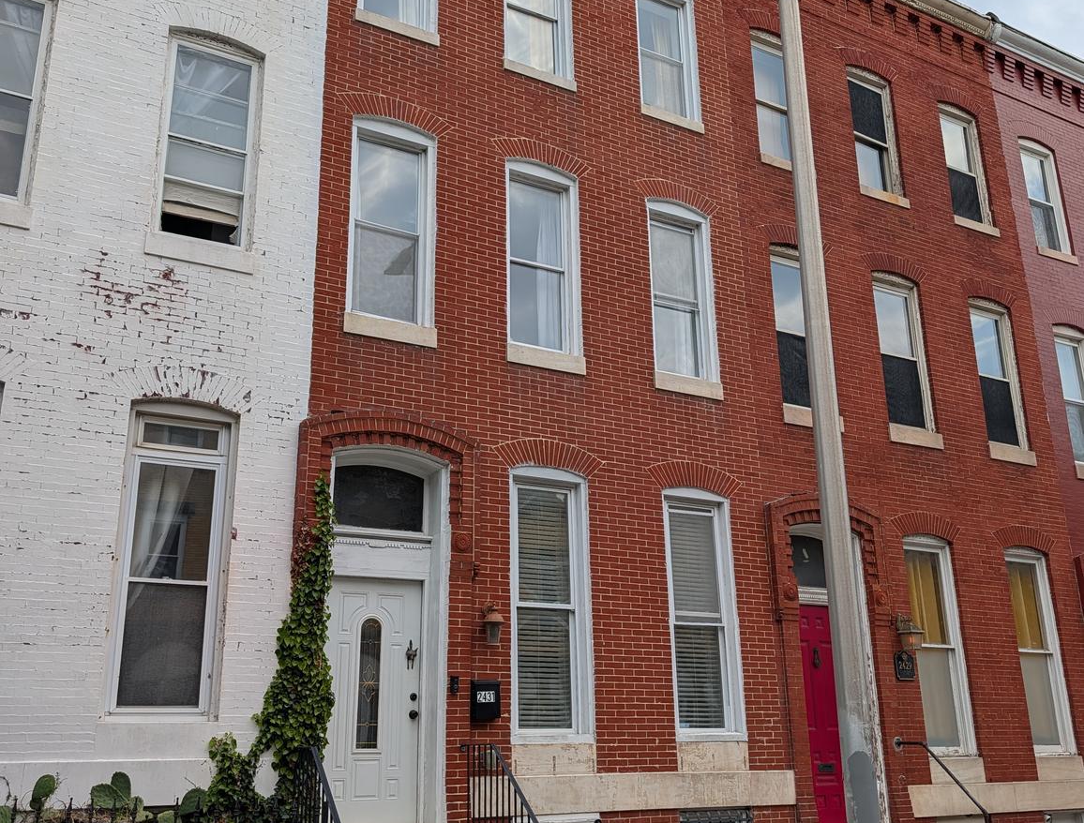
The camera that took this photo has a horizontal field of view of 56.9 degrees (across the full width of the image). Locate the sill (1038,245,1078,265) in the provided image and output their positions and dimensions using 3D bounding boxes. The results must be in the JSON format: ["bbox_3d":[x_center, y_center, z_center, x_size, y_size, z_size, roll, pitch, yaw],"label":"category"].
[{"bbox_3d":[7.223,-2.164,14.124,0.874,0.138,0.160,9,-21,-27],"label":"sill"}]

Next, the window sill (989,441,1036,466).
[{"bbox_3d":[5.908,0.574,12.697,0.855,0.202,0.170,9,-21,-27],"label":"window sill"}]

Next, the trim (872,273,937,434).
[{"bbox_3d":[4.435,-0.754,12.468,0.854,2.080,0.140,9,-21,-27],"label":"trim"}]

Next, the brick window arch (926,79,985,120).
[{"bbox_3d":[5.774,-4.370,14.050,1.147,0.331,0.110,9,-21,-27],"label":"brick window arch"}]

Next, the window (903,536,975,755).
[{"bbox_3d":[4.269,2.540,10.930,0.785,2.337,0.150,9,-21,-27],"label":"window"}]

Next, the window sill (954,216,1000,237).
[{"bbox_3d":[5.832,-2.490,13.530,0.871,0.145,0.190,9,-20,-27],"label":"window sill"}]

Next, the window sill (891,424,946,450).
[{"bbox_3d":[4.409,0.338,11.936,0.870,0.202,0.170,9,-21,-27],"label":"window sill"}]

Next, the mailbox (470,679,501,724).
[{"bbox_3d":[-0.456,2.338,8.119,0.216,0.308,0.100,9,-21,-27],"label":"mailbox"}]

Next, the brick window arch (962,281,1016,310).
[{"bbox_3d":[5.838,-1.564,13.211,1.146,0.330,0.130,9,-20,-27],"label":"brick window arch"}]

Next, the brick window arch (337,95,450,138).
[{"bbox_3d":[-1.422,-2.840,9.590,1.162,0.306,0.130,9,-20,-27],"label":"brick window arch"}]

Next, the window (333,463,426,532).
[{"bbox_3d":[-1.467,0.757,8.826,0.893,0.562,0.060,9,-21,-27],"label":"window"}]

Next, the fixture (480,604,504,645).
[{"bbox_3d":[-0.437,1.811,8.558,0.190,0.370,0.255,9,-21,-27],"label":"fixture"}]

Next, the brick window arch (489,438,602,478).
[{"bbox_3d":[0.034,0.427,9.307,1.177,0.322,0.130,9,-20,-27],"label":"brick window arch"}]

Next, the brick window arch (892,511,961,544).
[{"bbox_3d":[4.336,1.303,11.412,1.154,0.314,0.130,9,-20,-27],"label":"brick window arch"}]

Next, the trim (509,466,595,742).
[{"bbox_3d":[0.065,1.716,9.097,0.828,2.500,0.140,9,-21,-27],"label":"trim"}]

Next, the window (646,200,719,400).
[{"bbox_3d":[1.453,-1.287,10.714,0.840,2.143,0.180,9,-20,-27],"label":"window"}]

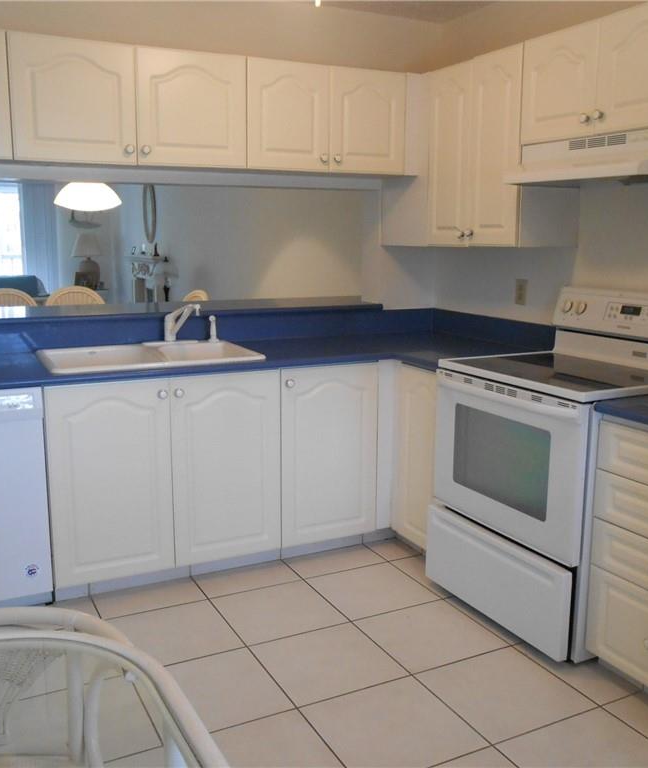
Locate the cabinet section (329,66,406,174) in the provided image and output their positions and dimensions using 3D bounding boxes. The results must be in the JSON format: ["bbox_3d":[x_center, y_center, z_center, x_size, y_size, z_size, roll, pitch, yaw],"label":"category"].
[{"bbox_3d":[0.130,-1.201,3.619,0.391,0.447,0.330,-5,11,-26],"label":"cabinet section"}]

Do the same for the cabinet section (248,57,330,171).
[{"bbox_3d":[-0.220,-1.170,3.449,0.389,0.447,0.330,-5,11,-26],"label":"cabinet section"}]

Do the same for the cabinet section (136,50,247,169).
[{"bbox_3d":[-0.601,-1.136,3.264,0.459,0.447,0.330,-5,11,-26],"label":"cabinet section"}]

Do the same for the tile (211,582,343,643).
[{"bbox_3d":[-0.174,0.863,2.925,0.401,0.010,0.401,-5,11,-26],"label":"tile"}]

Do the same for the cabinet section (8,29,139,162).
[{"bbox_3d":[-1.014,-1.100,3.064,0.462,0.447,0.330,-5,11,-26],"label":"cabinet section"}]

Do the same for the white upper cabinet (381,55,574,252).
[{"bbox_3d":[0.679,-1.013,3.499,0.329,0.764,1.035,-5,12,-26],"label":"white upper cabinet"}]

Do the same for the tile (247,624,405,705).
[{"bbox_3d":[0.010,0.927,2.568,0.402,0.010,0.402,-5,12,-26],"label":"tile"}]

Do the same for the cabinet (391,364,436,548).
[{"bbox_3d":[0.678,0.285,3.405,0.621,0.776,0.419,-5,12,-26],"label":"cabinet"}]

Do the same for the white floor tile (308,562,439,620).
[{"bbox_3d":[0.189,0.831,3.104,0.401,0.010,0.401,-5,11,-26],"label":"white floor tile"}]

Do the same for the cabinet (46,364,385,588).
[{"bbox_3d":[-0.501,0.296,3.392,1.421,0.786,0.600,-5,11,-26],"label":"cabinet"}]

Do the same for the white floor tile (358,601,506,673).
[{"bbox_3d":[0.374,0.895,2.746,0.402,0.010,0.402,-5,12,-26],"label":"white floor tile"}]

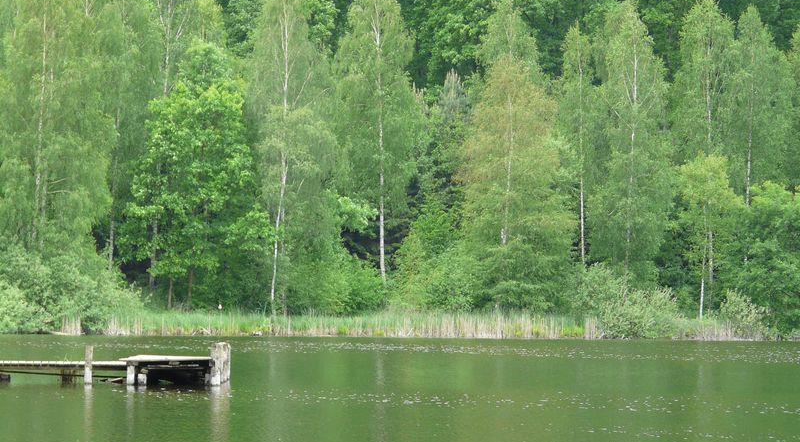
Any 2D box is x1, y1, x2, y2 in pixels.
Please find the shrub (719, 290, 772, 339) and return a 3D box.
[{"bbox_3d":[12.772,3.456,129.000,2.000,1.850,2.000,1,-1,0],"label":"shrub"}]

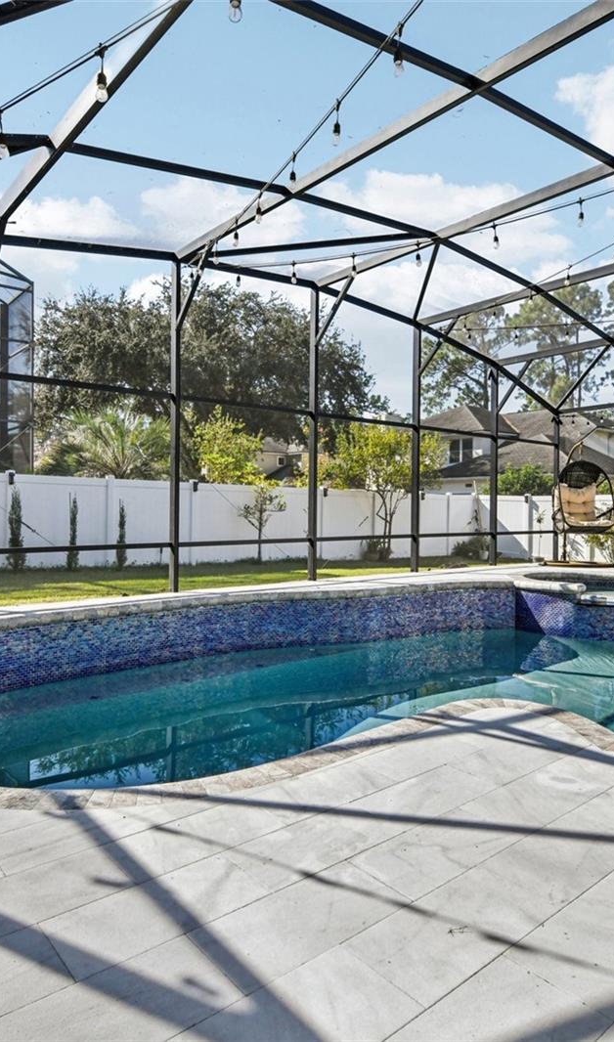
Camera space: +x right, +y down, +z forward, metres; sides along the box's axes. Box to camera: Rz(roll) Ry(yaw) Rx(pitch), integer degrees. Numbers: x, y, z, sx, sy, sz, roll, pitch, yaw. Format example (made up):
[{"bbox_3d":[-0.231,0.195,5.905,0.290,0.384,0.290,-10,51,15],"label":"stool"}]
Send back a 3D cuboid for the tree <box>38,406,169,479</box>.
[{"bbox_3d":[-5.899,-1.200,19.000,3.700,4.300,3.700,0,0,-17],"label":"tree"}]

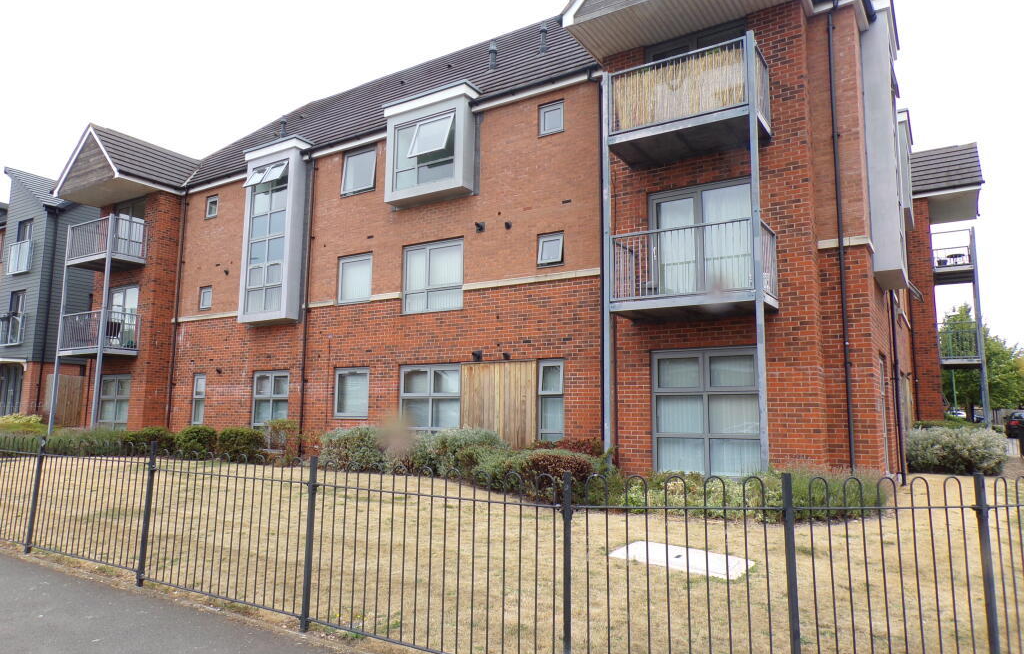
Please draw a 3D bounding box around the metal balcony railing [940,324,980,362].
[{"bbox_3d":[13.344,0.515,21.034,1.050,1.070,2.250,-4,-9,34],"label":"metal balcony railing"}]

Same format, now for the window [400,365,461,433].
[{"bbox_3d":[-1.768,1.765,15.176,1.680,1.950,0.100,-4,-9,34],"label":"window"}]

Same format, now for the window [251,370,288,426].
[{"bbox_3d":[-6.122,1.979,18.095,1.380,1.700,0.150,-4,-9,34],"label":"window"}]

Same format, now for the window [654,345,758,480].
[{"bbox_3d":[3.087,1.371,11.252,1.800,2.030,0.150,-4,-9,34],"label":"window"}]

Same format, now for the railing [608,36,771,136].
[{"bbox_3d":[2.804,-3.605,11.317,2.280,1.090,1.150,-4,-9,34],"label":"railing"}]

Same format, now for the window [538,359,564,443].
[{"bbox_3d":[0.768,1.576,13.539,0.560,1.910,0.120,-4,-9,32],"label":"window"}]

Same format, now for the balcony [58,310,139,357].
[{"bbox_3d":[-12.125,0.183,20.852,2.360,1.030,1.050,-4,-9,32],"label":"balcony"}]

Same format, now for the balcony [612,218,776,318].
[{"bbox_3d":[2.804,-0.867,11.123,2.420,1.230,0.920,-4,-9,34],"label":"balcony"}]

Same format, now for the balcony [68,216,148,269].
[{"bbox_3d":[-12.332,-2.522,21.490,2.420,1.120,0.950,-4,-9,34],"label":"balcony"}]

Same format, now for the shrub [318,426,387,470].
[{"bbox_3d":[-3.225,2.444,14.386,1.345,0.887,1.345,1,-7,0],"label":"shrub"}]

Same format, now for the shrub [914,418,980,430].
[{"bbox_3d":[11.814,3.127,19.141,1.600,1.150,1.400,-4,-9,32],"label":"shrub"}]

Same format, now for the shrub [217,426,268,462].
[{"bbox_3d":[-6.476,2.822,17.070,1.050,0.800,1.000,-4,-9,32],"label":"shrub"}]

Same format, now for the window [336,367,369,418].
[{"bbox_3d":[-3.697,1.530,16.464,1.070,1.180,0.110,-4,-9,32],"label":"window"}]

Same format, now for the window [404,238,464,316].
[{"bbox_3d":[-1.726,-1.092,15.482,1.680,1.550,0.110,-4,-9,32],"label":"window"}]

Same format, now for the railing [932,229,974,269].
[{"bbox_3d":[13.521,-2.163,21.772,0.980,1.000,2.450,-4,-9,32],"label":"railing"}]

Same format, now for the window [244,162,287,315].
[{"bbox_3d":[-6.301,-2.296,18.213,1.480,3.900,0.150,-4,-9,34],"label":"window"}]

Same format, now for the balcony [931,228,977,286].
[{"bbox_3d":[13.537,-2.085,21.751,1.020,1.160,2.550,-4,-9,32],"label":"balcony"}]

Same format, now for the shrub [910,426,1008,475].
[{"bbox_3d":[9.288,2.564,14.889,1.779,0.984,1.423,-4,-9,34],"label":"shrub"}]

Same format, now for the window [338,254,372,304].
[{"bbox_3d":[-3.684,-1.137,16.864,1.140,1.180,0.150,-4,-9,34],"label":"window"}]

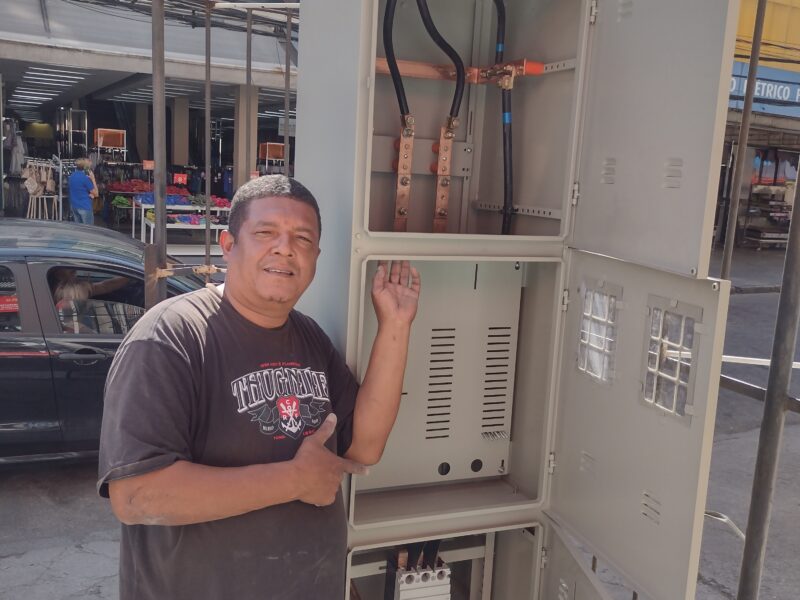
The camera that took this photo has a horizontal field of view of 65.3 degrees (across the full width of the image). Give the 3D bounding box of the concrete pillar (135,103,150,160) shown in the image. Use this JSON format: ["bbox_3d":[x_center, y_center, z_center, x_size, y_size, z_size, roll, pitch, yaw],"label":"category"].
[{"bbox_3d":[-8.603,-4.736,20.891,0.380,3.600,0.380,-2,11,-29],"label":"concrete pillar"}]

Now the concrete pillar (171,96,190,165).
[{"bbox_3d":[-6.206,-3.892,17.691,0.380,3.600,0.380,-2,11,-29],"label":"concrete pillar"}]

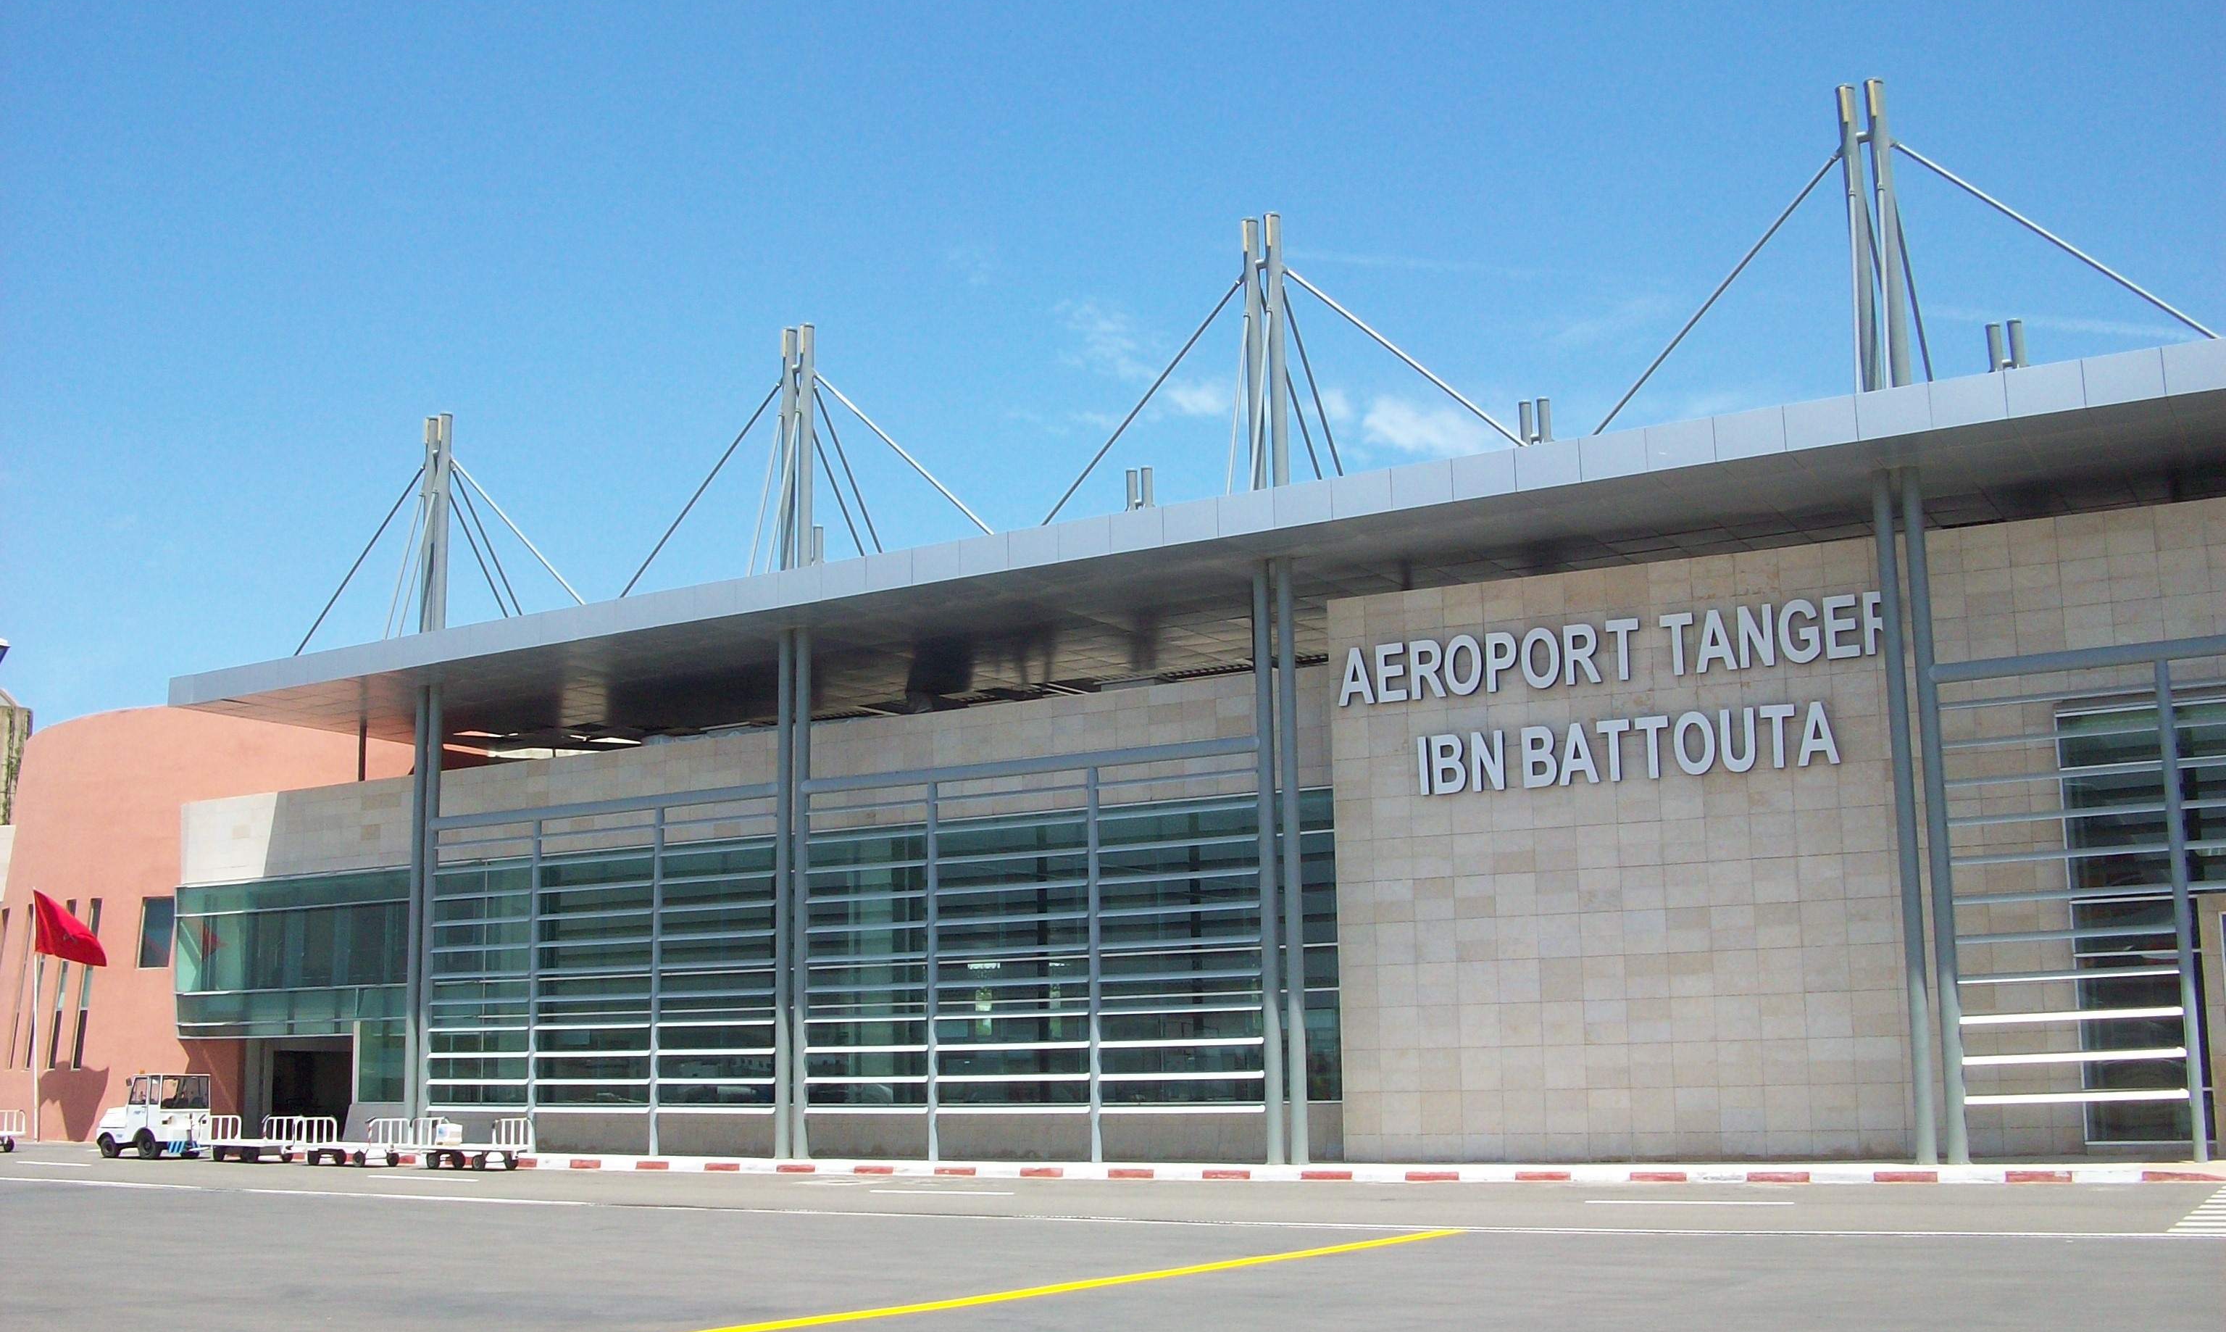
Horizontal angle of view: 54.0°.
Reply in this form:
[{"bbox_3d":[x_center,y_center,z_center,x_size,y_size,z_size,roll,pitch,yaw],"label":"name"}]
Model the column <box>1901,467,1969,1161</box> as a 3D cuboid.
[{"bbox_3d":[13.090,2.216,34.874,0.310,11.386,0.310,-7,-12,31],"label":"column"}]

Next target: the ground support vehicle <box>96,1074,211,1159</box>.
[{"bbox_3d":[-21.820,10.251,49.736,2.571,1.980,1.380,-7,-12,29],"label":"ground support vehicle"}]

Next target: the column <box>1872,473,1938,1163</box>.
[{"bbox_3d":[12.774,2.330,35.137,0.310,11.310,0.310,-7,-12,30],"label":"column"}]

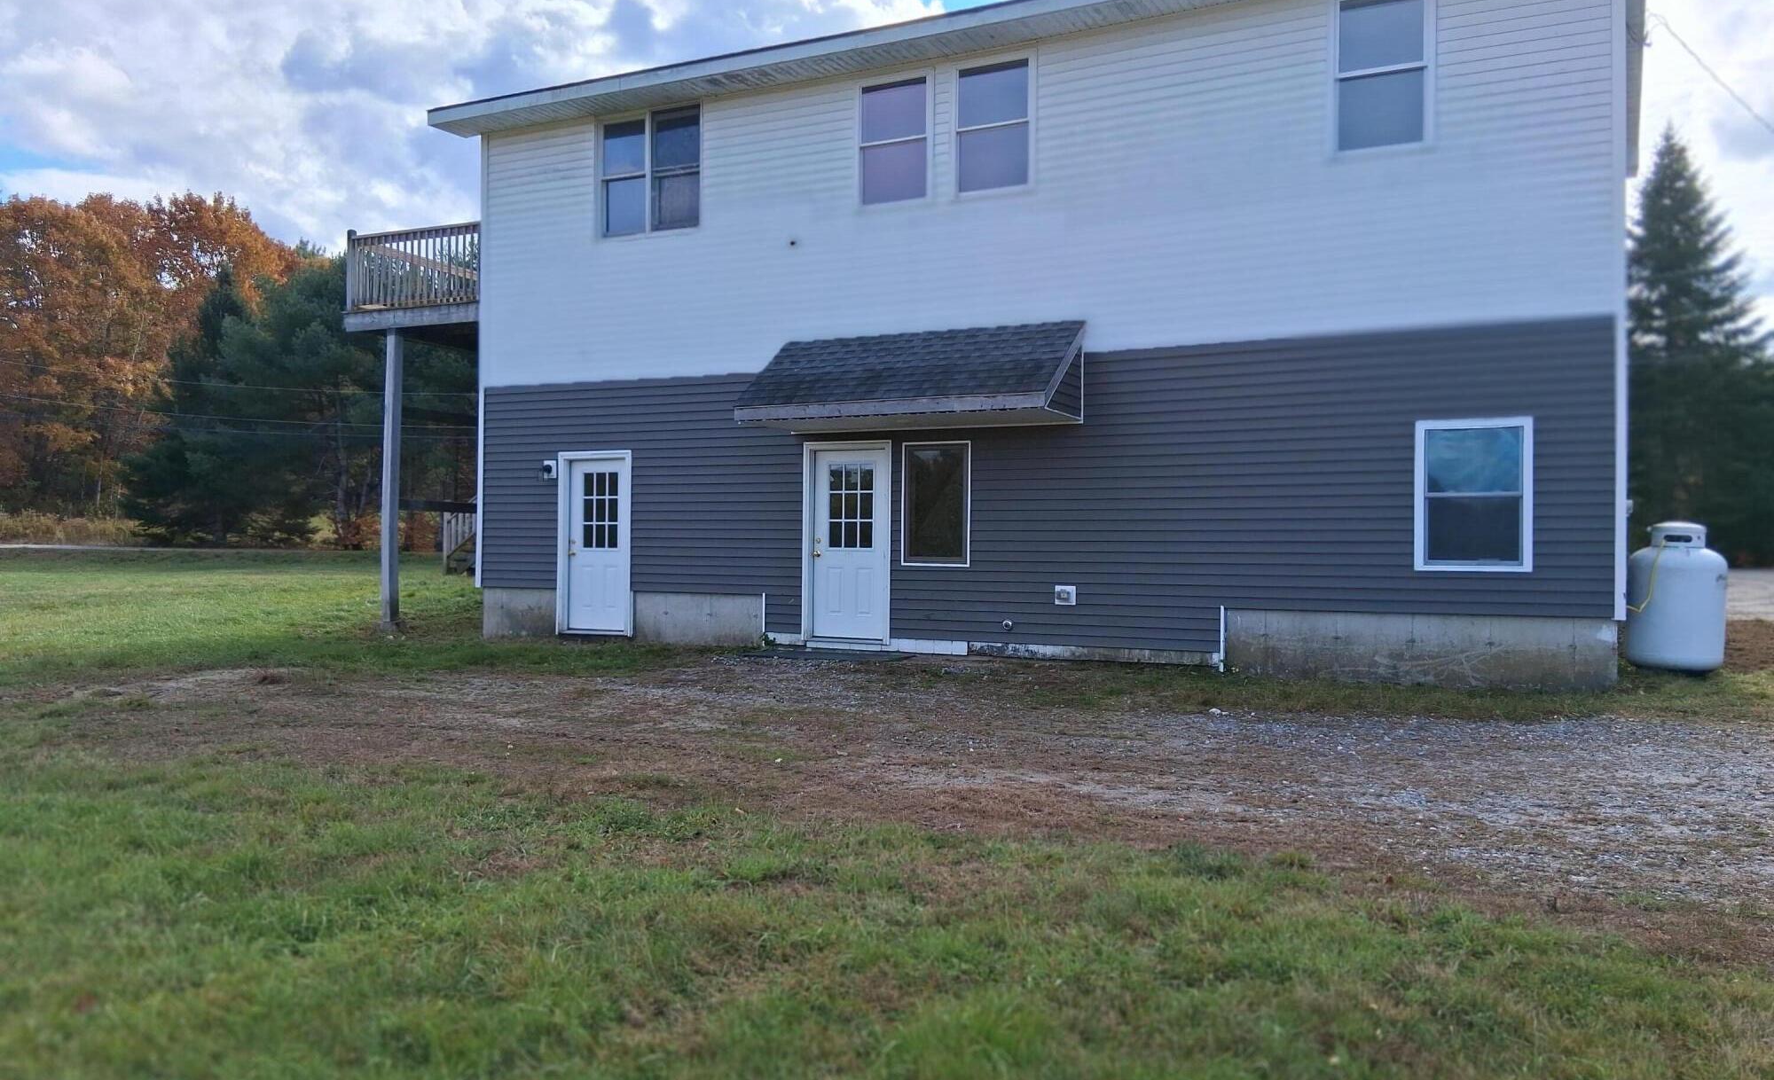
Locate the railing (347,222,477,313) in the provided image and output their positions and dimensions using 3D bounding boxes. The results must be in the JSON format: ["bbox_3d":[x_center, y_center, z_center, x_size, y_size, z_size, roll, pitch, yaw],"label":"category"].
[{"bbox_3d":[-5.486,-3.469,17.899,2.400,1.100,2.400,0,0,27],"label":"railing"}]

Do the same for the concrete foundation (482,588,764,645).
[{"bbox_3d":[-3.065,0.892,15.424,4.040,0.610,0.250,0,0,27],"label":"concrete foundation"}]

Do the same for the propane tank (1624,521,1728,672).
[{"bbox_3d":[6.915,0.495,11.680,0.755,1.300,0.755,0,0,27],"label":"propane tank"}]

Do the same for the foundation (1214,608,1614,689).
[{"bbox_3d":[4.542,0.921,11.555,3.130,0.590,0.250,0,0,27],"label":"foundation"}]

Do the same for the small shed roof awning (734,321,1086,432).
[{"bbox_3d":[0.171,-1.620,13.048,3.340,1.000,1.090,0,0,27],"label":"small shed roof awning"}]

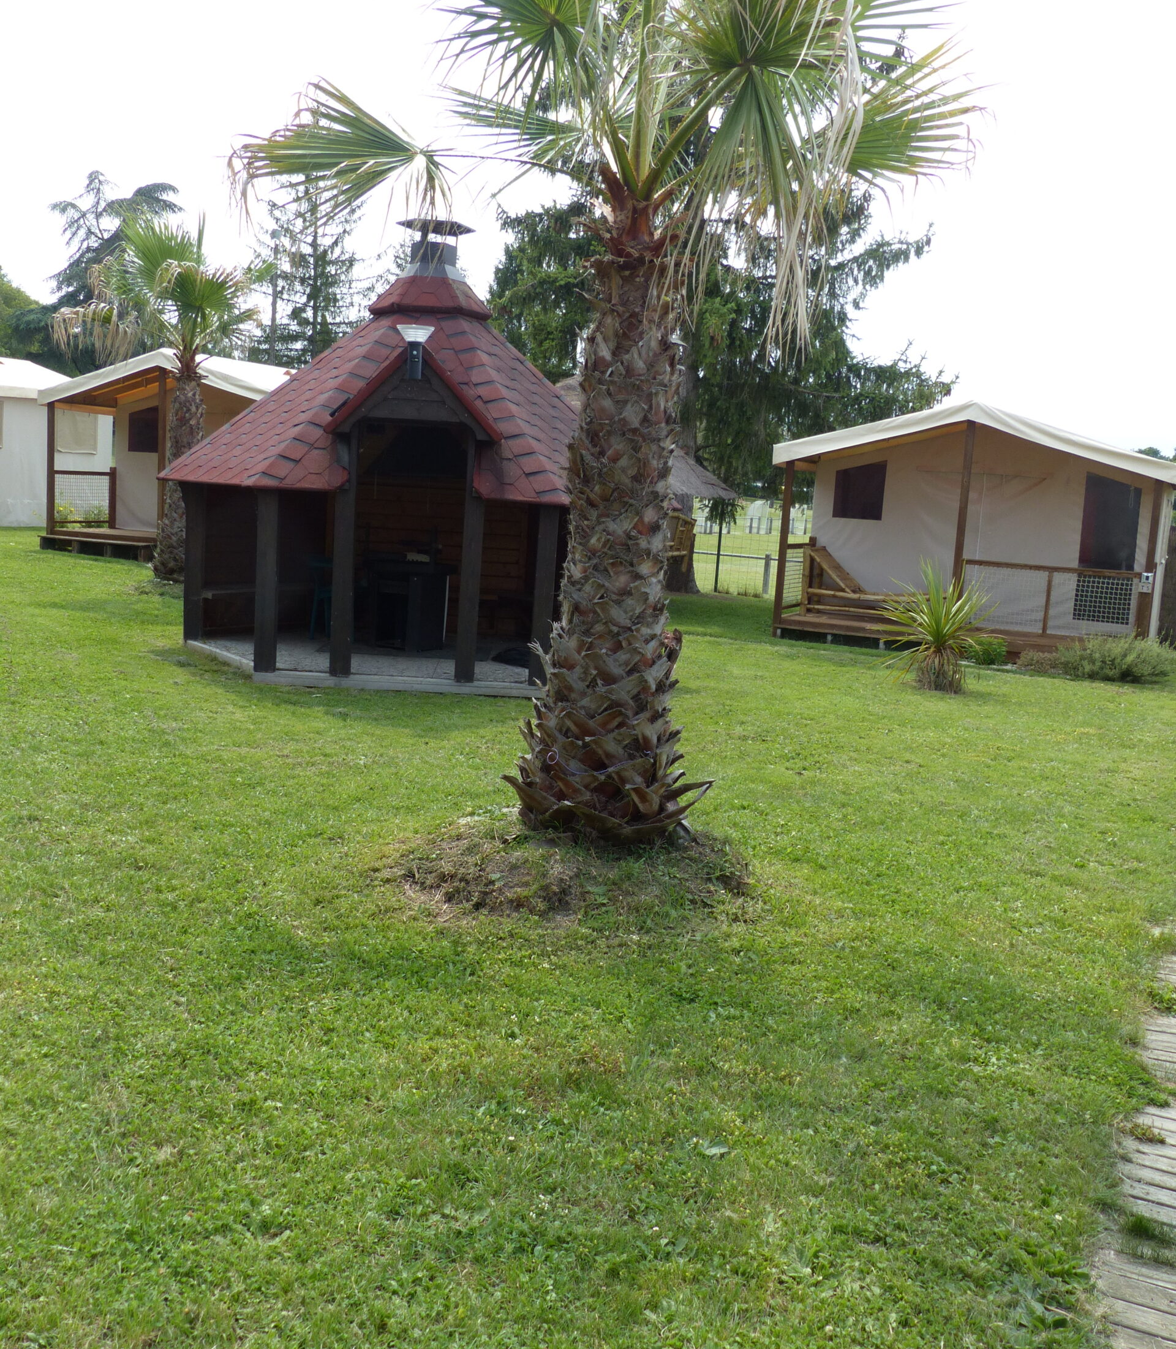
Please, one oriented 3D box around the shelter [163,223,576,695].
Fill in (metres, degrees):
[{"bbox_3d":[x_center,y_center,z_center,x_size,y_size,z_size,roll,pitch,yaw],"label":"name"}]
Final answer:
[{"bbox_3d":[-1.292,-1.790,11.474,4.150,3.430,3.850,3,8,-4],"label":"shelter"}]

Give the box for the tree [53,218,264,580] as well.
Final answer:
[{"bbox_3d":[-5.220,-3.325,17.744,2.500,4.300,2.500,3,8,0],"label":"tree"}]

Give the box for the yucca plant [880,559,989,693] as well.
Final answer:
[{"bbox_3d":[3.136,-0.396,12.860,0.950,1.130,0.950,3,8,0],"label":"yucca plant"}]

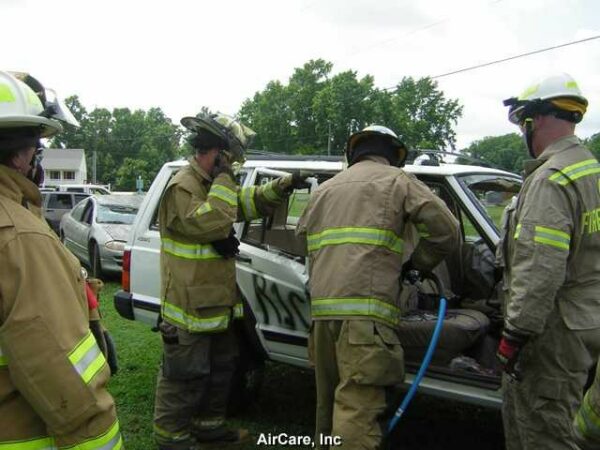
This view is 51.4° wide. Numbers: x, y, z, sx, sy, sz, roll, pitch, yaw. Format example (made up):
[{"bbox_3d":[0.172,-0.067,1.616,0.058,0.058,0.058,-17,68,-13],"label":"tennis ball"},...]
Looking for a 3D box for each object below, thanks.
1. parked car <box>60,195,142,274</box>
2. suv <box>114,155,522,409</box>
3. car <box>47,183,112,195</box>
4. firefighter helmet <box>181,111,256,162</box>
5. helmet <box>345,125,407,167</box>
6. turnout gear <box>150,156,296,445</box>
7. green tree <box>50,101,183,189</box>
[{"bbox_3d":[-3.790,0.120,13.300,1.870,1.400,4.950,-1,4,-31],"label":"parked car"},{"bbox_3d":[0.900,0.440,4.170,4.240,1.640,1.780,3,3,32],"label":"suv"},{"bbox_3d":[-9.011,-0.715,25.500,5.200,1.800,1.900,1,3,0],"label":"car"},{"bbox_3d":[-0.452,-0.480,3.420,0.390,0.230,0.290,35,-11,-23],"label":"firefighter helmet"},{"bbox_3d":[0.383,-0.388,3.120,0.290,0.210,0.360,1,-19,10],"label":"helmet"},{"bbox_3d":[-0.430,0.397,3.420,0.650,1.540,0.580,0,3,-23],"label":"turnout gear"},{"bbox_3d":[-23.526,-9.551,80.000,16.000,13.500,10.000,1,3,0],"label":"green tree"}]

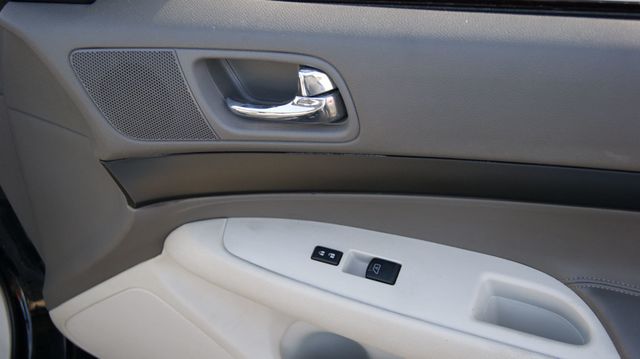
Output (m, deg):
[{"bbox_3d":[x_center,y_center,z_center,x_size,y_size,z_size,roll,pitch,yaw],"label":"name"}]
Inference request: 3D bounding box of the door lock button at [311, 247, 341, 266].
[{"bbox_3d":[0.007,0.075,0.742,0.027,0.006,0.015,14,51,11],"label":"door lock button"}]

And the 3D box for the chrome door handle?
[{"bbox_3d":[-0.034,-0.083,0.755,0.119,0.050,0.036,3,26,3],"label":"chrome door handle"}]

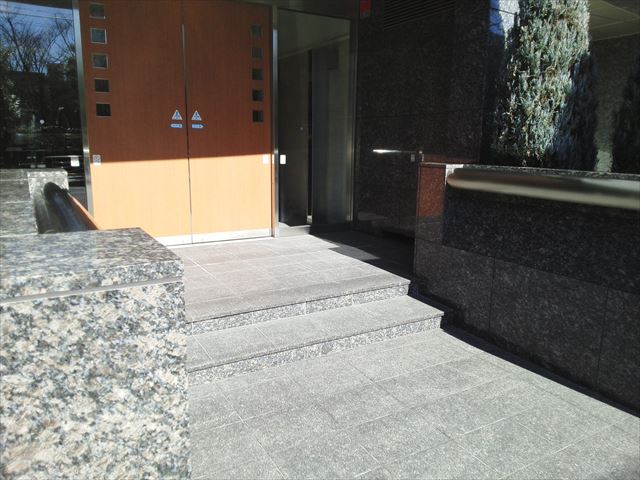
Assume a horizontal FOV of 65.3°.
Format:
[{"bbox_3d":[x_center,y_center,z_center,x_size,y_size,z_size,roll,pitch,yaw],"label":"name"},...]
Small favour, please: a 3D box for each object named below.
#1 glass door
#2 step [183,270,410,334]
[{"bbox_3d":[-0.034,-1.396,6.146,1.104,2.564,0.058,-6,13,-29],"label":"glass door"},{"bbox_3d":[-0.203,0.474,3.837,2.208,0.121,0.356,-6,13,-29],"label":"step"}]

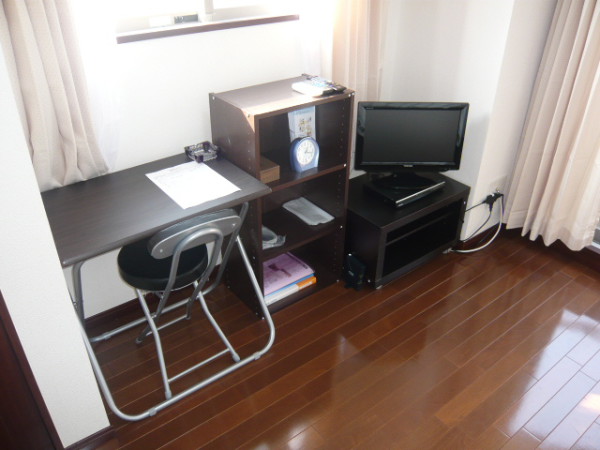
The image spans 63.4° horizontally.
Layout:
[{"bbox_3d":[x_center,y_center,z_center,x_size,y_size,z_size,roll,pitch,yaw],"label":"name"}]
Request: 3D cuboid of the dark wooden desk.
[{"bbox_3d":[-0.481,0.199,1.734,0.657,0.702,0.446,-22,39,-32],"label":"dark wooden desk"}]

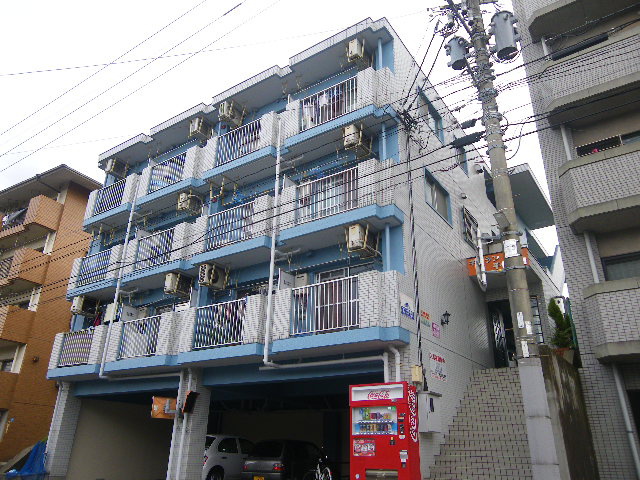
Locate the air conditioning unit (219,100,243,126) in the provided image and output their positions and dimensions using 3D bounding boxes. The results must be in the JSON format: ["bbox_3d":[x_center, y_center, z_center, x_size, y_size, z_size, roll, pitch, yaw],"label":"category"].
[{"bbox_3d":[-2.740,-3.838,16.065,0.274,0.543,0.759,-14,-28,32],"label":"air conditioning unit"}]

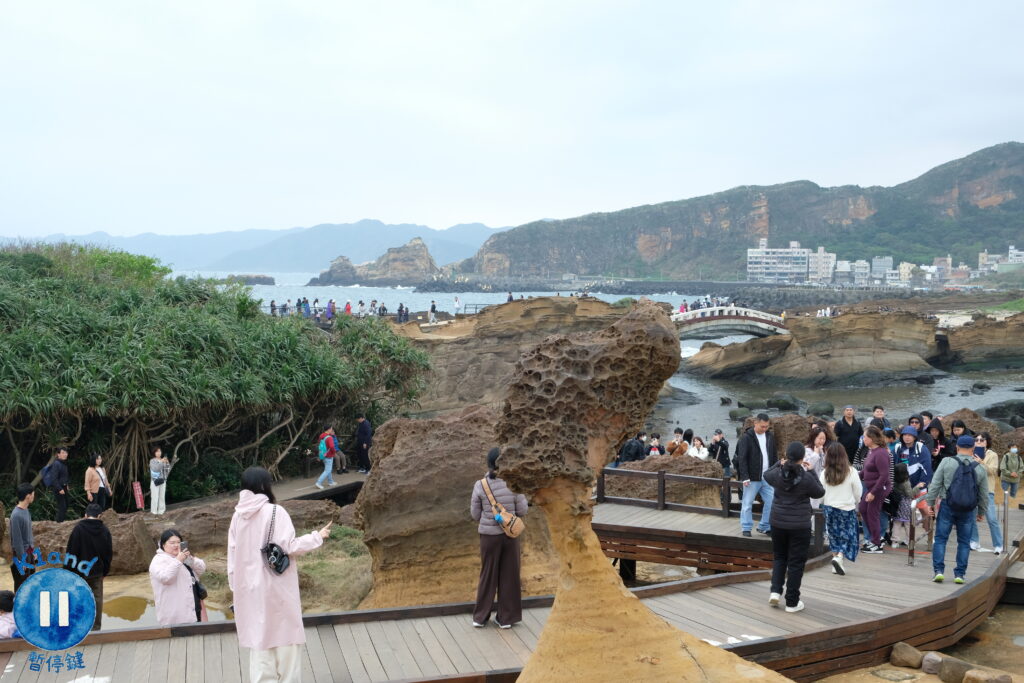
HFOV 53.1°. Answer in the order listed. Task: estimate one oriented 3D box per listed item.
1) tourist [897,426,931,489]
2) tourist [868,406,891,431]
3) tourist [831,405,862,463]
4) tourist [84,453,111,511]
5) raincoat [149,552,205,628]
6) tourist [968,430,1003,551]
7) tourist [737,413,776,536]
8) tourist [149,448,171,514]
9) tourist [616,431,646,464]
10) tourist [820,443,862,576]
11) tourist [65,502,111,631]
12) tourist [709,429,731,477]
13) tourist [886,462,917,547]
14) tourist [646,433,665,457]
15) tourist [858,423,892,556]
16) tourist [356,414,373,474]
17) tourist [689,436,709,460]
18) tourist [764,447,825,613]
[{"bbox_3d":[5.620,2.005,14.357,0.540,1.640,0.420,2,5,29],"label":"tourist"},{"bbox_3d":[6.364,1.968,17.760,0.520,1.710,0.360,1,4,17],"label":"tourist"},{"bbox_3d":[5.242,1.858,16.059,0.520,1.720,0.360,1,4,14],"label":"tourist"},{"bbox_3d":[-8.904,3.194,22.055,0.380,1.580,0.500,2,5,30],"label":"tourist"},{"bbox_3d":[-3.298,2.503,10.097,0.440,0.920,0.530,3,5,38],"label":"raincoat"},{"bbox_3d":[6.353,2.024,13.741,0.550,1.620,0.480,3,5,33],"label":"tourist"},{"bbox_3d":[3.453,1.856,14.463,0.540,1.690,0.400,-1,4,-14],"label":"tourist"},{"bbox_3d":[-8.393,3.305,24.487,0.460,1.580,0.450,-4,5,-43],"label":"tourist"},{"bbox_3d":[2.352,2.570,20.552,0.650,1.500,0.500,1,4,17],"label":"tourist"},{"bbox_3d":[3.979,1.999,12.368,0.480,1.560,0.420,1,4,13],"label":"tourist"},{"bbox_3d":[-4.958,2.720,12.017,0.540,1.660,0.400,-1,4,-16],"label":"tourist"},{"bbox_3d":[4.174,2.618,20.659,0.480,1.700,0.500,-3,5,-41],"label":"tourist"},{"bbox_3d":[5.046,2.134,13.238,0.360,1.100,0.380,3,5,37],"label":"tourist"},{"bbox_3d":[2.993,2.732,21.357,0.520,1.650,0.450,1,4,8],"label":"tourist"},{"bbox_3d":[4.667,1.886,13.168,0.420,1.630,0.480,-1,4,-16],"label":"tourist"},{"bbox_3d":[-4.164,2.896,28.913,0.400,1.710,0.500,-1,4,-12],"label":"tourist"},{"bbox_3d":[3.879,2.785,21.355,0.480,1.580,0.380,2,4,23],"label":"tourist"},{"bbox_3d":[2.721,1.774,9.865,0.580,1.630,0.500,1,4,14],"label":"tourist"}]

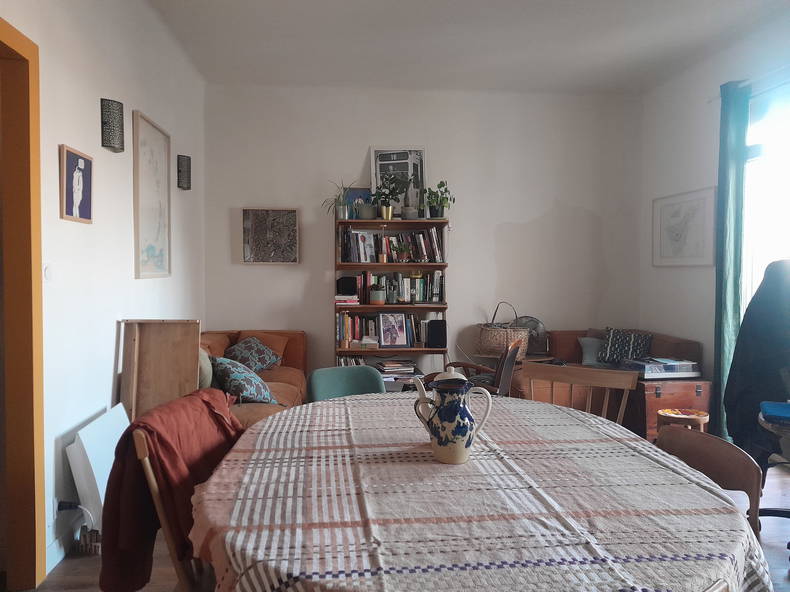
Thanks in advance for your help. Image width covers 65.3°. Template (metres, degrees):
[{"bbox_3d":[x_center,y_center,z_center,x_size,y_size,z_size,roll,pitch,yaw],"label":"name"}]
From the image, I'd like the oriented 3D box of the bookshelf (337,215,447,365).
[{"bbox_3d":[-0.038,0.164,5.165,0.927,1.670,0.270,0,2,-5],"label":"bookshelf"}]

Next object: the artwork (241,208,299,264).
[{"bbox_3d":[-1.120,-0.534,5.530,0.490,0.500,0.040,0,2,-6],"label":"artwork"}]

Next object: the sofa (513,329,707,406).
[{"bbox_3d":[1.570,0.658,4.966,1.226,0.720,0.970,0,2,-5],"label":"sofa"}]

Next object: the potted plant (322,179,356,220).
[{"bbox_3d":[-0.489,-0.854,5.426,0.300,0.345,0.260,0,2,-6],"label":"potted plant"}]

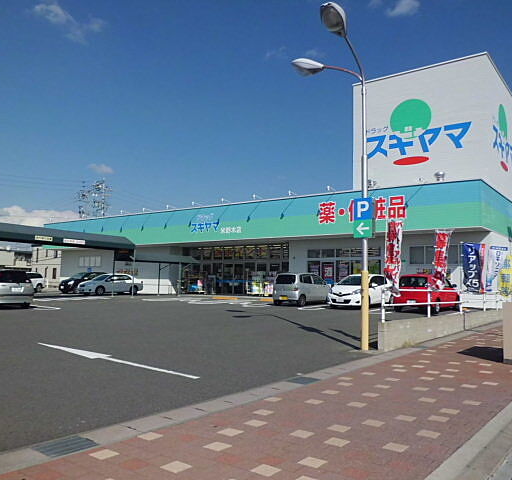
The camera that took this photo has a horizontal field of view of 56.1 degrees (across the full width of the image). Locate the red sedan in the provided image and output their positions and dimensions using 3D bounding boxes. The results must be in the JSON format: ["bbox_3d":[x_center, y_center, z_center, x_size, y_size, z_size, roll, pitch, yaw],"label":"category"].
[{"bbox_3d":[7.150,2.180,19.800,1.665,1.530,3.600,-3,-7,39],"label":"red sedan"}]

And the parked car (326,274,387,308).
[{"bbox_3d":[4.820,2.290,21.600,1.695,1.500,3.885,-3,-6,38],"label":"parked car"}]

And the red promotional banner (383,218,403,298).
[{"bbox_3d":[3.250,0.440,11.400,0.450,1.780,0.150,0,-5,13],"label":"red promotional banner"}]

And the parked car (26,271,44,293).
[{"bbox_3d":[-18.450,3.250,36.900,1.700,1.550,4.400,-3,-6,37],"label":"parked car"}]

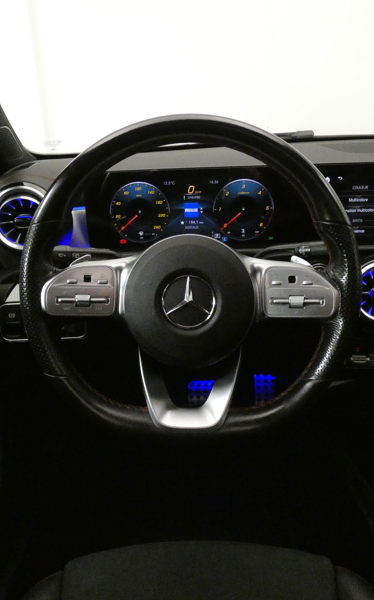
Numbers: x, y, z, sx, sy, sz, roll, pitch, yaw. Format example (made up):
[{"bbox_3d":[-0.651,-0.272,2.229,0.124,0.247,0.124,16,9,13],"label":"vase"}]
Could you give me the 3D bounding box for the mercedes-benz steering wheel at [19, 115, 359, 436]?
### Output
[{"bbox_3d":[0.003,-0.027,0.526,0.372,0.353,0.085,0,3,0],"label":"mercedes-benz steering wheel"}]

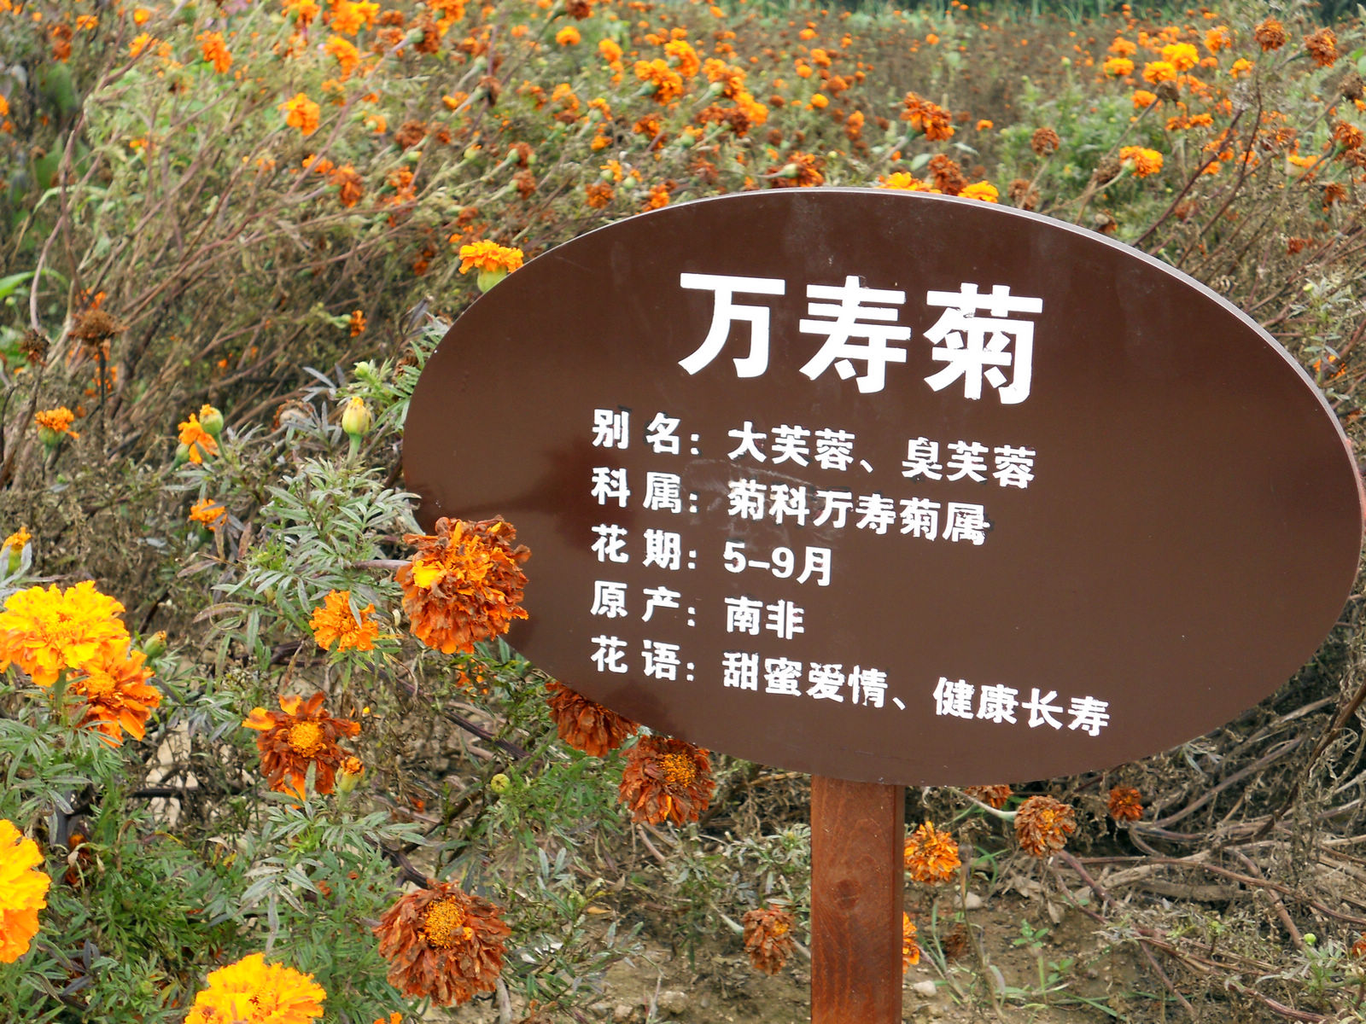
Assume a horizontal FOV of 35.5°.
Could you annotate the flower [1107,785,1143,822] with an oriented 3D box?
[{"bbox_3d":[0.374,0.246,1.800,0.030,0.030,0.026,0,-24,0],"label":"flower"}]

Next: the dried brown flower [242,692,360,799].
[{"bbox_3d":[-0.206,0.126,1.150,0.061,0.056,0.040,0,-20,0],"label":"dried brown flower"}]

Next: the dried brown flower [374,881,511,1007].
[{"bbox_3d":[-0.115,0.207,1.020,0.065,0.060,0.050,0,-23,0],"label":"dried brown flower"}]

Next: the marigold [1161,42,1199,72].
[{"bbox_3d":[0.782,-0.716,3.350,0.058,0.047,0.057,3,15,12],"label":"marigold"}]

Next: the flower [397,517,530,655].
[{"bbox_3d":[-0.108,0.036,1.050,0.065,0.067,0.053,-2,-20,-7],"label":"flower"}]

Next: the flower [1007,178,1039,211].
[{"bbox_3d":[0.391,-0.364,2.450,0.037,0.038,0.035,4,-23,14],"label":"flower"}]

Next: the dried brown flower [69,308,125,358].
[{"bbox_3d":[-0.482,-0.147,1.750,0.045,0.040,0.045,0,15,0],"label":"dried brown flower"}]

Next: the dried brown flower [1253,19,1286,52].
[{"bbox_3d":[0.716,-0.582,2.600,0.039,0.040,0.038,0,15,0],"label":"dried brown flower"}]

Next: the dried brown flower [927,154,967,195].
[{"bbox_3d":[0.297,-0.378,2.400,0.044,0.047,0.042,7,-28,24],"label":"dried brown flower"}]

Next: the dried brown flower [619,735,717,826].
[{"bbox_3d":[-0.010,0.166,1.320,0.059,0.055,0.053,-4,-26,-15],"label":"dried brown flower"}]

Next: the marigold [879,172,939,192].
[{"bbox_3d":[0.225,-0.316,2.100,0.060,0.045,0.058,2,15,6],"label":"marigold"}]

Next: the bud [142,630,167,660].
[{"bbox_3d":[-0.290,0.073,1.170,0.013,0.017,0.013,24,13,-11],"label":"bud"}]

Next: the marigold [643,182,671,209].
[{"bbox_3d":[-0.036,-0.443,3.000,0.038,0.040,0.036,0,-24,0],"label":"marigold"}]

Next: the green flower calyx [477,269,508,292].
[{"bbox_3d":[-0.129,-0.157,1.430,0.020,0.022,0.020,0,15,0],"label":"green flower calyx"}]

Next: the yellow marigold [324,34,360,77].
[{"bbox_3d":[-0.478,-0.644,3.000,0.055,0.053,0.053,-2,15,-9],"label":"yellow marigold"}]

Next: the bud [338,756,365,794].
[{"bbox_3d":[-0.182,0.144,1.170,0.015,0.020,0.015,10,15,-7],"label":"bud"}]

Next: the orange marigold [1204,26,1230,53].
[{"bbox_3d":[1.078,-0.954,4.300,0.053,0.050,0.051,4,15,13],"label":"orange marigold"}]

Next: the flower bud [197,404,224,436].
[{"bbox_3d":[-0.299,-0.058,1.350,0.015,0.020,0.015,-13,15,-12],"label":"flower bud"}]

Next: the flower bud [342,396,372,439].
[{"bbox_3d":[-0.184,-0.053,1.200,0.017,0.024,0.017,-2,15,-9],"label":"flower bud"}]

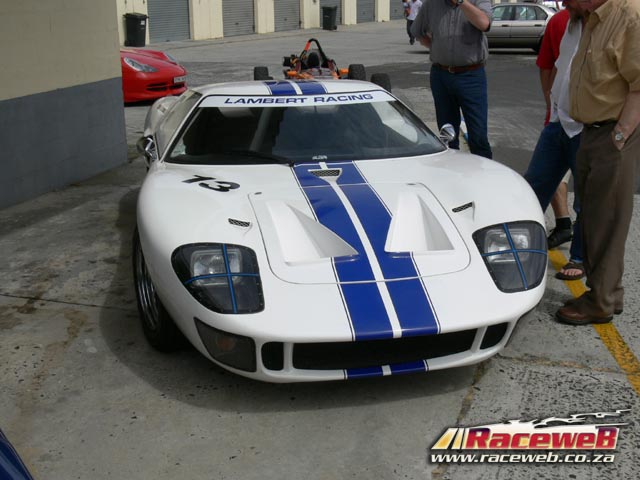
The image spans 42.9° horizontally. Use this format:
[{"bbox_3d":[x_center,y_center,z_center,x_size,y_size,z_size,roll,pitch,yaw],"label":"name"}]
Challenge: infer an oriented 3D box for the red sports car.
[{"bbox_3d":[-4.083,-2.705,12.333,4.400,1.290,1.780,4,17,15],"label":"red sports car"}]

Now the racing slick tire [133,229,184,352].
[{"bbox_3d":[-0.613,0.202,3.534,0.230,0.616,0.616,-8,18,-24],"label":"racing slick tire"}]

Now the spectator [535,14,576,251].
[{"bbox_3d":[1.549,-0.829,4.978,0.540,1.730,0.360,14,22,41],"label":"spectator"}]

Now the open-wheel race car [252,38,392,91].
[{"bbox_3d":[-0.032,-2.318,11.416,1.740,0.970,3.800,-3,17,-8],"label":"open-wheel race car"}]

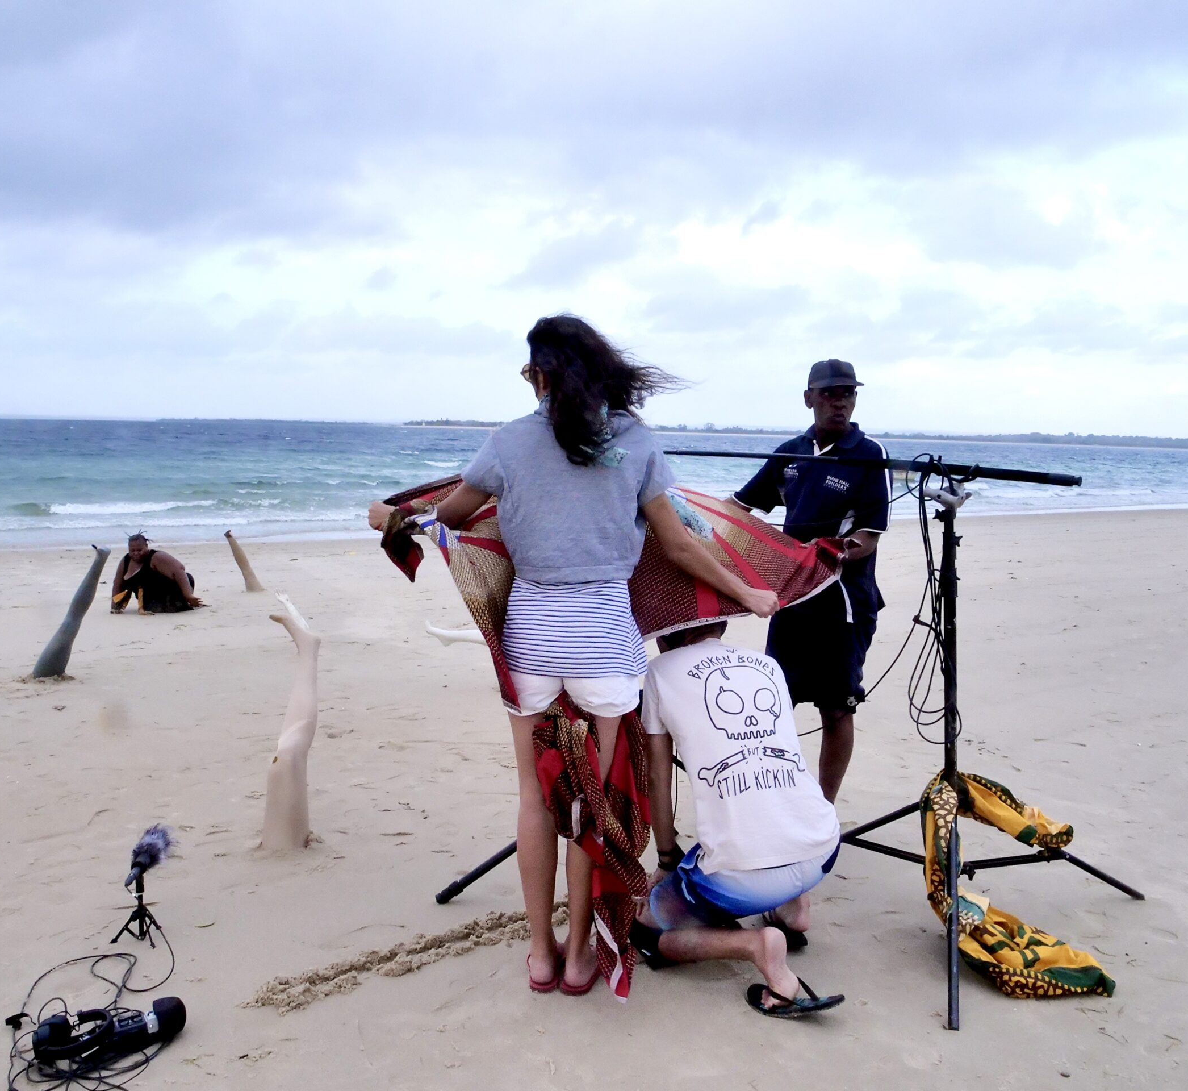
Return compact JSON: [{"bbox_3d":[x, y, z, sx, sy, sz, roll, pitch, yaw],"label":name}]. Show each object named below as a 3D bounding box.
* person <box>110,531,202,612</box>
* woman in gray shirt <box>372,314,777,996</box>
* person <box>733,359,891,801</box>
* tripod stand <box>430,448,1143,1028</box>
[{"bbox_3d":[-3.399,0.159,7.948,0.670,0.600,0.850,1,7,4],"label":"person"},{"bbox_3d":[-0.070,0.280,2.644,1.070,1.680,0.540,1,7,-3],"label":"woman in gray shirt"},{"bbox_3d":[0.780,0.192,3.493,0.540,1.690,0.420,6,8,36],"label":"person"},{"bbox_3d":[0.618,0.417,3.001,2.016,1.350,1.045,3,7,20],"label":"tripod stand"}]

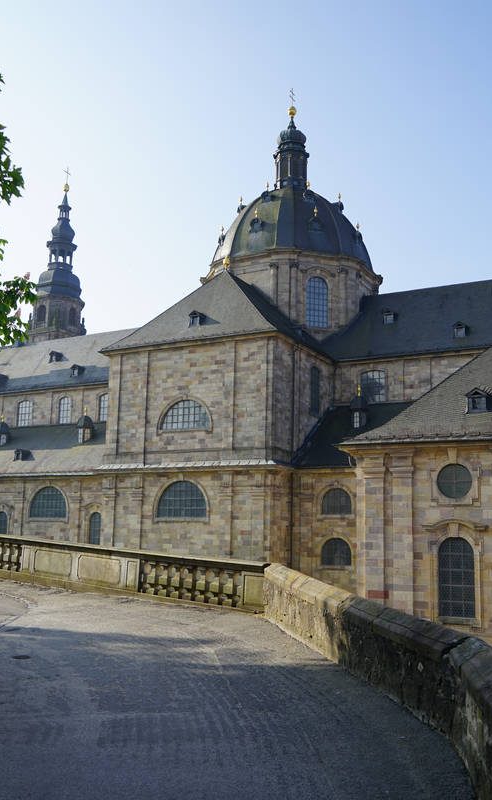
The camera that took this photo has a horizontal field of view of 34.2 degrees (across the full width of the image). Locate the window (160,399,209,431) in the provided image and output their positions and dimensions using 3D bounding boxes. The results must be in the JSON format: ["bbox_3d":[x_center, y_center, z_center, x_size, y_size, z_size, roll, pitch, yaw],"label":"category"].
[{"bbox_3d":[-4.835,1.224,63.949,4.606,2.596,0.450,-4,-12,28],"label":"window"}]

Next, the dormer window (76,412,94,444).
[{"bbox_3d":[-15.230,2.697,76.113,1.100,2.900,1.200,-4,-12,28],"label":"dormer window"}]

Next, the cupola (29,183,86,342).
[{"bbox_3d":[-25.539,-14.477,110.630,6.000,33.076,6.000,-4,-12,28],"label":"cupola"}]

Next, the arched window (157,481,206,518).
[{"bbox_3d":[-4.942,7.753,62.442,4.615,2.905,0.450,-4,-12,28],"label":"arched window"}]

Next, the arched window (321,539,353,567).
[{"bbox_3d":[6.498,10.857,57.028,2.340,1.980,0.400,-4,-10,29],"label":"arched window"}]

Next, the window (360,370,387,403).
[{"bbox_3d":[10.920,-1.147,68.168,2.345,2.736,0.400,-4,-12,28],"label":"window"}]

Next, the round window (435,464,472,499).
[{"bbox_3d":[10.617,4.129,40.569,1.806,1.742,0.350,-4,-12,28],"label":"round window"}]

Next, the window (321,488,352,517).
[{"bbox_3d":[6.844,7.667,59.925,2.526,2.118,0.400,-4,-12,28],"label":"window"}]

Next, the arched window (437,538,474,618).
[{"bbox_3d":[9.811,8.267,37.185,1.693,3.696,0.400,-4,-10,29],"label":"arched window"}]

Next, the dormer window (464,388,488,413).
[{"bbox_3d":[11.400,0.077,39.181,1.051,1.205,1.150,-4,-10,29],"label":"dormer window"}]

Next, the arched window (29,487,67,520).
[{"bbox_3d":[-17.432,9.064,70.573,4.384,2.753,0.400,-4,-10,29],"label":"arched window"}]

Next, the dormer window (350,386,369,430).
[{"bbox_3d":[8.920,0.664,62.487,1.336,3.478,1.600,-4,-10,29],"label":"dormer window"}]

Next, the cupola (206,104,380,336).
[{"bbox_3d":[4.629,-17.261,79.945,16.755,26.248,16.755,-4,-10,29],"label":"cupola"}]

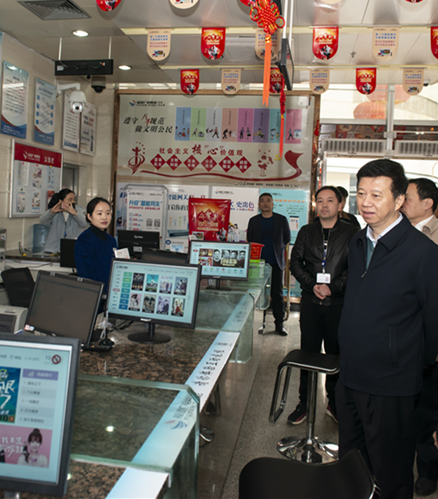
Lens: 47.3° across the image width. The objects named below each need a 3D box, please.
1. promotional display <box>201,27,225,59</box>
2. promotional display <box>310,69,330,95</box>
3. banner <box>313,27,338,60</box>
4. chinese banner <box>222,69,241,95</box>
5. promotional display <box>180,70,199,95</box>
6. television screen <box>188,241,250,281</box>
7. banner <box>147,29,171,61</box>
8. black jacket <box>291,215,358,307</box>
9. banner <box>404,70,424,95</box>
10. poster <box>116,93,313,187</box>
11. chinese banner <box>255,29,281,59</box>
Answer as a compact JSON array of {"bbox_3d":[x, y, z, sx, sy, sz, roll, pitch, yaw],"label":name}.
[{"bbox_3d":[-0.059,-2.165,5.274,0.262,0.325,0.010,3,5,9],"label":"promotional display"},{"bbox_3d":[1.276,-2.105,6.280,0.255,0.330,0.012,3,4,8],"label":"promotional display"},{"bbox_3d":[1.027,-1.984,4.820,0.255,0.330,0.012,3,4,8],"label":"banner"},{"bbox_3d":[0.149,-2.172,6.480,0.255,0.330,0.012,3,4,8],"label":"chinese banner"},{"bbox_3d":[-0.395,-2.308,6.886,0.263,0.342,0.010,3,5,9],"label":"promotional display"},{"bbox_3d":[0.008,0.124,4.140,0.495,0.400,0.180,3,4,7],"label":"television screen"},{"bbox_3d":[-0.640,-2.192,5.355,0.267,0.335,0.010,3,5,9],"label":"banner"},{"bbox_3d":[0.751,0.084,3.603,0.490,0.650,0.300,4,5,15],"label":"black jacket"},{"bbox_3d":[2.222,-1.913,5.704,0.224,0.298,0.020,4,5,9],"label":"banner"},{"bbox_3d":[-0.068,-1.643,7.500,3.000,1.340,0.040,3,4,11],"label":"poster"},{"bbox_3d":[0.509,-2.137,5.205,0.257,0.321,0.010,3,5,9],"label":"chinese banner"}]

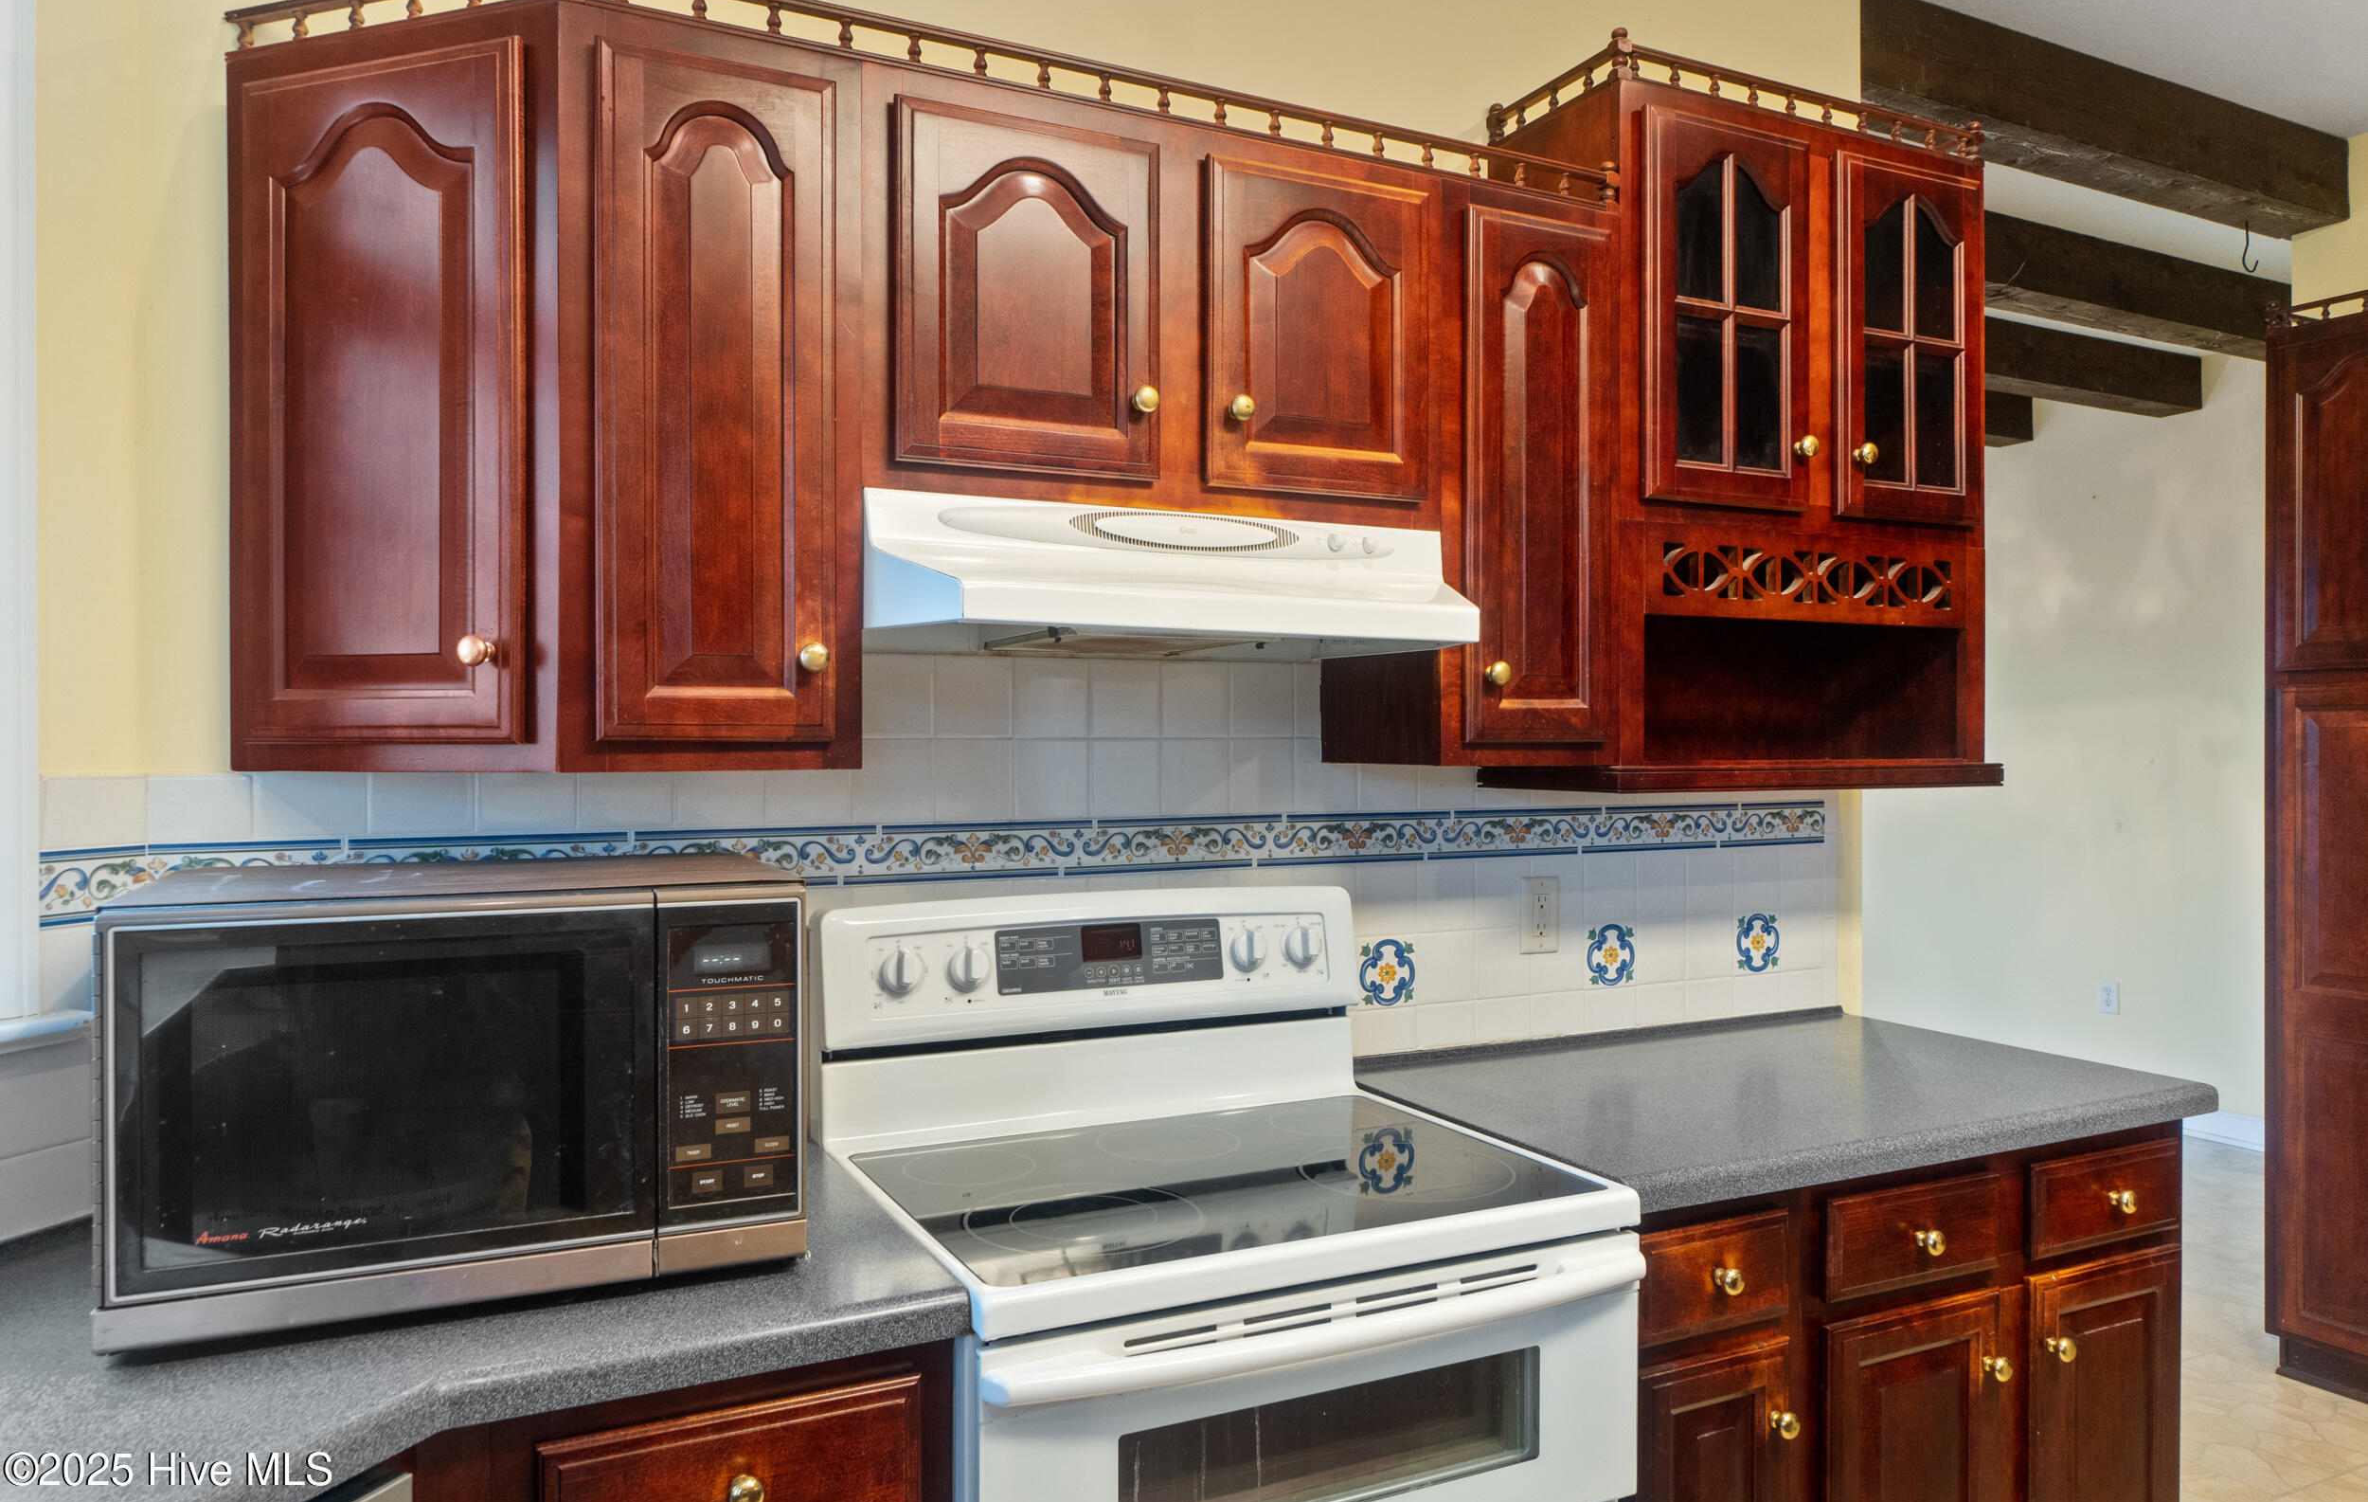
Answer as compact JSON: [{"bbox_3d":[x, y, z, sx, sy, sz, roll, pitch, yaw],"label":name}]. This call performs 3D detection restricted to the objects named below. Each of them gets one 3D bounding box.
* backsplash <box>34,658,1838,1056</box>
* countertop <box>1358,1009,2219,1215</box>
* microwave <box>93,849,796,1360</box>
[{"bbox_3d":[0.045,0.176,2.088,2.546,0.605,0.035,0,0,-26],"label":"backsplash"},{"bbox_3d":[0.857,0.492,2.137,1.122,0.059,0.628,0,0,-26],"label":"countertop"},{"bbox_3d":[-0.700,0.306,1.448,0.557,0.368,0.404,0,0,-26],"label":"microwave"}]

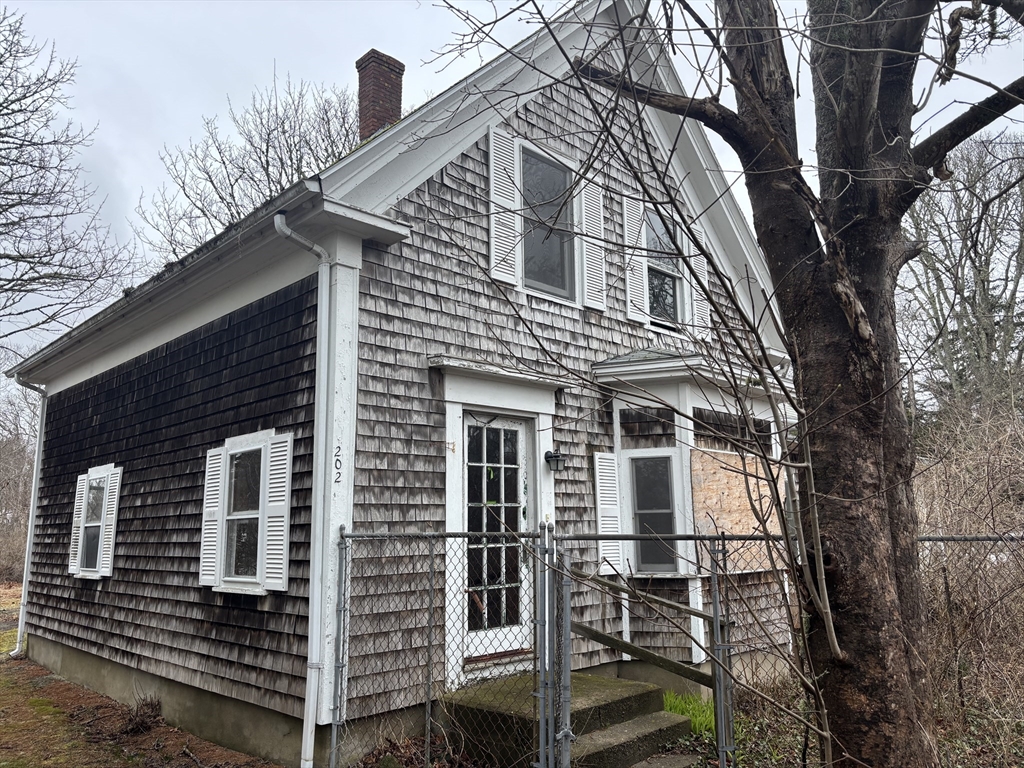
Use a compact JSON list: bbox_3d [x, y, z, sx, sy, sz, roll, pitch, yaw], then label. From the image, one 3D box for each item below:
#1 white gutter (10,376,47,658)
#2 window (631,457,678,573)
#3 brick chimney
[{"bbox_3d":[-6.785,1.773,10.570,0.400,3.830,0.090,10,-15,-44],"label":"white gutter"},{"bbox_3d":[1.405,1.283,7.591,0.401,1.120,0.090,-4,-11,17],"label":"window"},{"bbox_3d":[-2.060,-4.412,12.065,0.630,1.350,0.455,10,-15,-44],"label":"brick chimney"}]

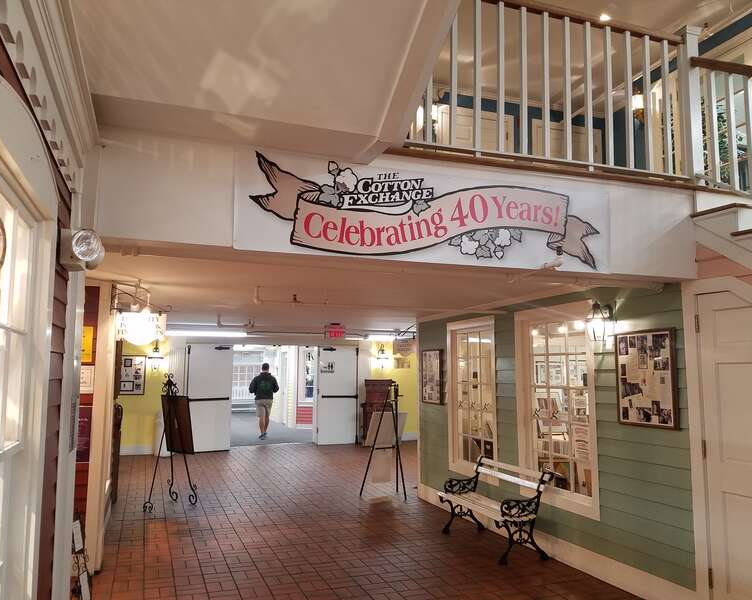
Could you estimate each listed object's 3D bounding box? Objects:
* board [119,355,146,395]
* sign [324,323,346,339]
[{"bbox_3d":[-4.581,1.419,11.296,0.490,0.730,0.030,2,-7,-21],"label":"board"},{"bbox_3d":[-0.627,0.472,9.301,0.345,0.235,0.070,2,-7,-21],"label":"sign"}]

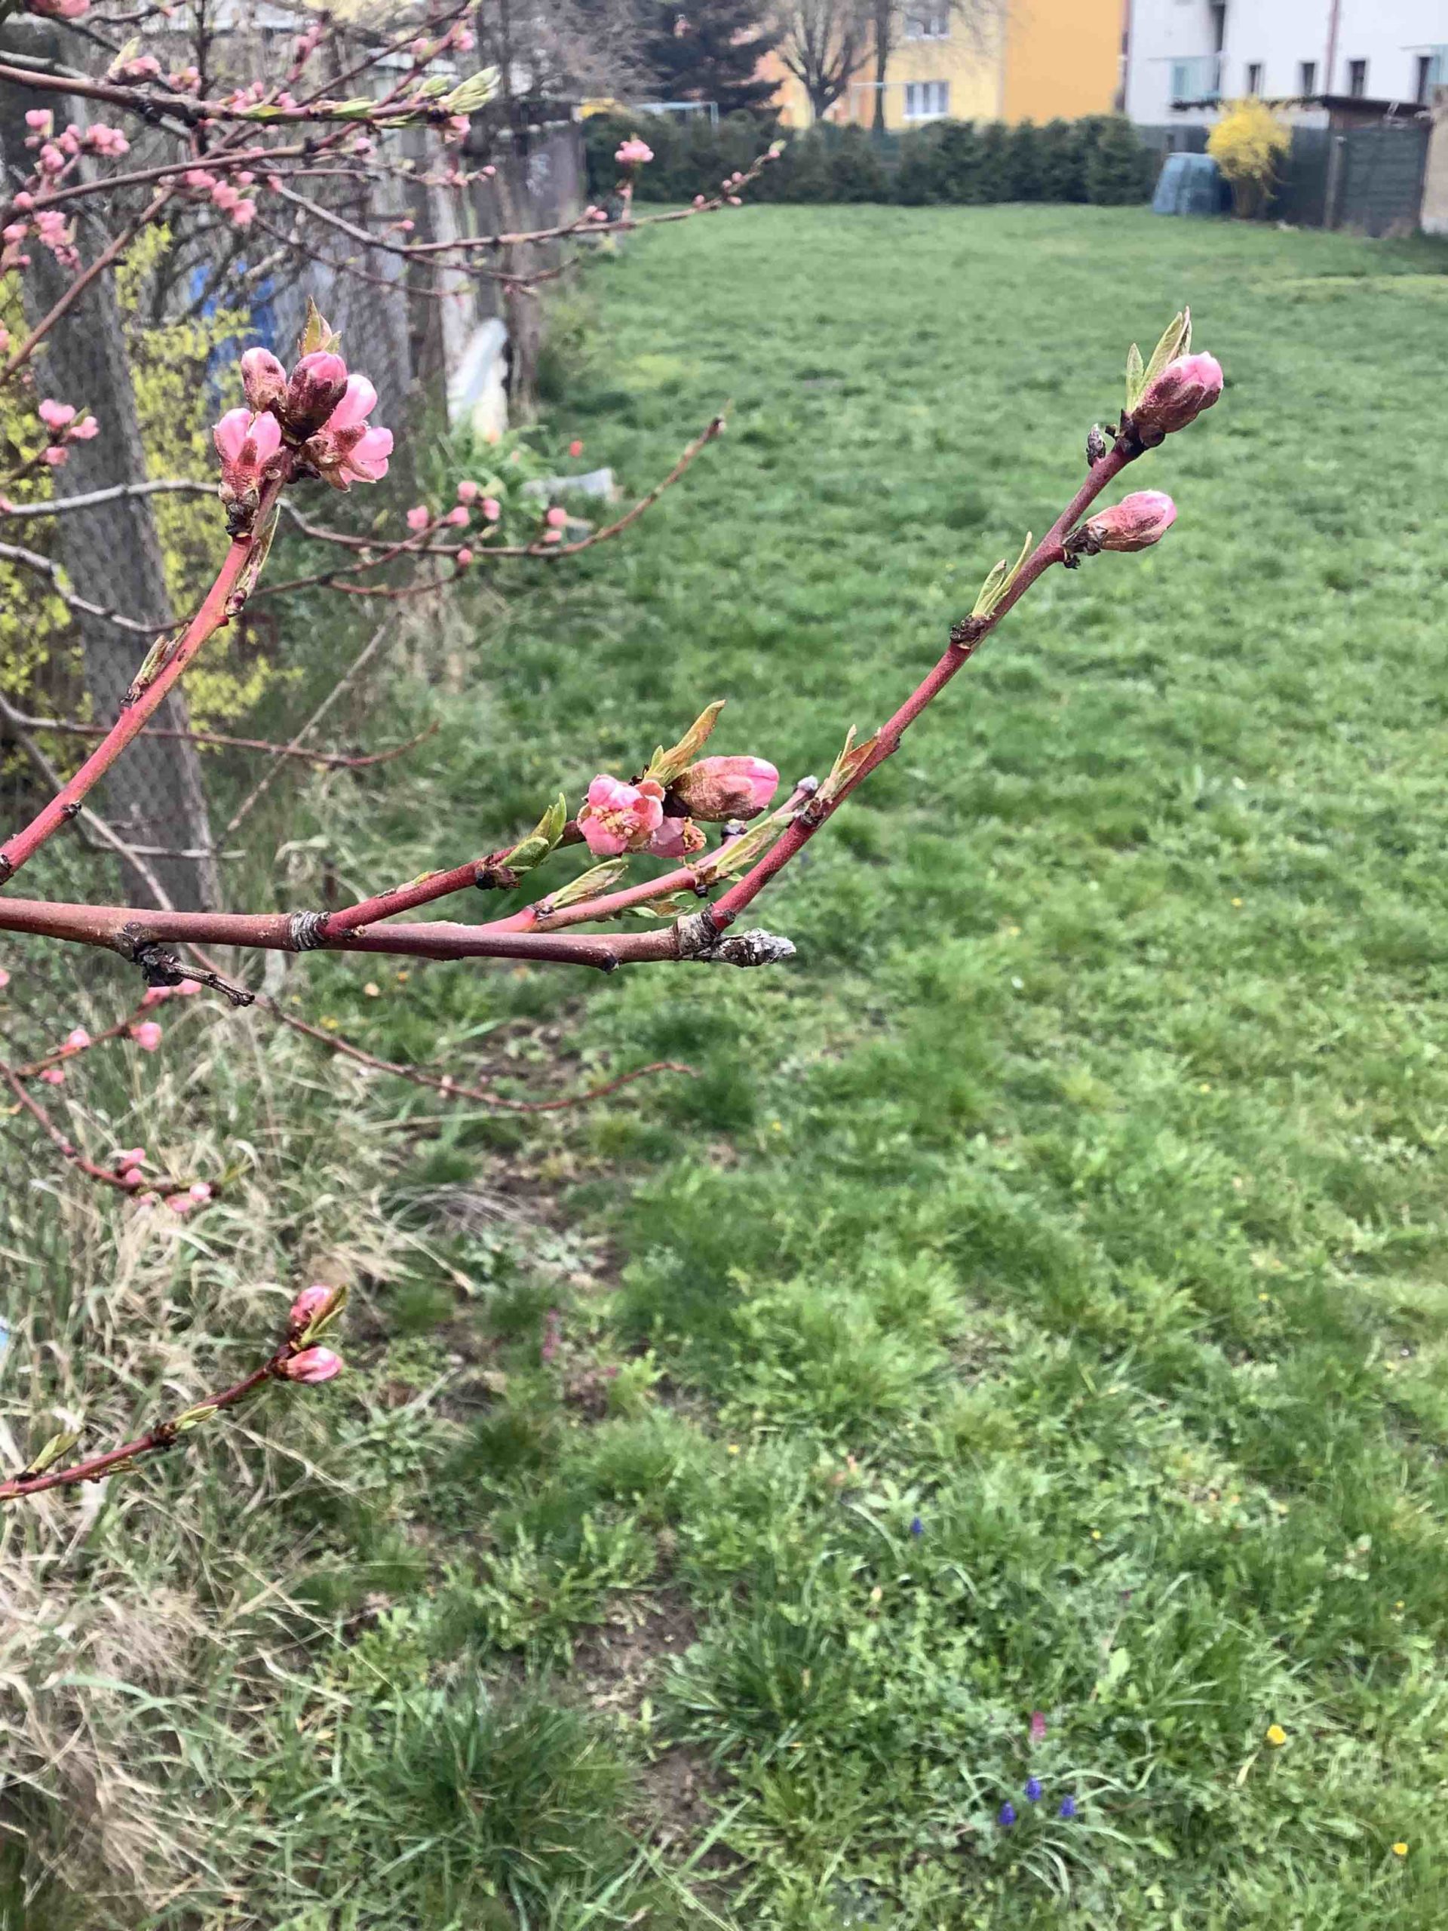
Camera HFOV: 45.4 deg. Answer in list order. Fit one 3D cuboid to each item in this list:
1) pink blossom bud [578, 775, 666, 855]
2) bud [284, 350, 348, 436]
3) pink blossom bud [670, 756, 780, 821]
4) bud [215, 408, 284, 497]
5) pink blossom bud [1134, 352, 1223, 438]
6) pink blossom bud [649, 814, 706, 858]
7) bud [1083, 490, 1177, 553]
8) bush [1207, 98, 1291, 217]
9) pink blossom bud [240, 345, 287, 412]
[{"bbox_3d":[-0.019,-0.028,0.327,0.017,0.015,0.013,-1,26,2],"label":"pink blossom bud"},{"bbox_3d":[-0.079,-0.111,0.334,0.011,0.017,0.011,20,6,-19],"label":"bud"},{"bbox_3d":[0.000,-0.034,0.330,0.021,0.012,0.012,-9,6,0],"label":"pink blossom bud"},{"bbox_3d":[-0.092,-0.099,0.334,0.013,0.017,0.012,3,6,-16],"label":"bud"},{"bbox_3d":[0.088,-0.110,0.335,0.020,0.011,0.011,-38,5,0],"label":"pink blossom bud"},{"bbox_3d":[-0.009,-0.025,0.334,0.012,0.009,0.009,9,4,6],"label":"pink blossom bud"},{"bbox_3d":[0.079,-0.086,0.335,0.018,0.010,0.010,-19,10,0],"label":"bud"},{"bbox_3d":[8.513,-13.080,28.000,1.400,1.780,1.400,5,27,15],"label":"bush"},{"bbox_3d":[-0.091,-0.116,0.342,0.009,0.014,0.009,-11,-9,-11],"label":"pink blossom bud"}]

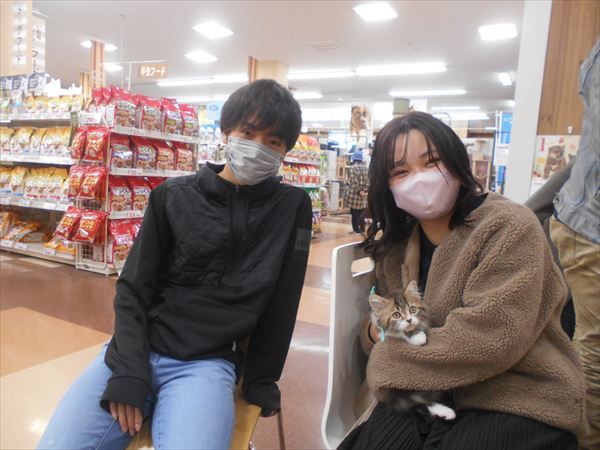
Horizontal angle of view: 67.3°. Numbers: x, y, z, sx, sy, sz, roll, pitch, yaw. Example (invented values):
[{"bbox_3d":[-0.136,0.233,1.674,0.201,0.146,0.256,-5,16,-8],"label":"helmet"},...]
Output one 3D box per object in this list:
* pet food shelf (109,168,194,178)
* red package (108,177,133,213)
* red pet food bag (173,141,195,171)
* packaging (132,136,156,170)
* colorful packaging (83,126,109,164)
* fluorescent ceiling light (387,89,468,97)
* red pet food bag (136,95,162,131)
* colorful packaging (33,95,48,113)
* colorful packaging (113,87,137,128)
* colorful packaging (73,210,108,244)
[{"bbox_3d":[-1.638,-0.551,4.754,0.400,0.060,1.200,7,7,28],"label":"pet food shelf"},{"bbox_3d":[-1.772,-0.308,4.401,0.115,0.330,0.240,6,7,27],"label":"red package"},{"bbox_3d":[-1.352,-0.769,5.133,0.115,0.310,0.235,6,7,27],"label":"red pet food bag"},{"bbox_3d":[-1.618,-0.735,4.694,0.100,0.345,0.205,-2,3,34],"label":"packaging"},{"bbox_3d":[-1.922,-0.757,4.235,0.220,0.330,0.085,6,-1,24],"label":"colorful packaging"},{"bbox_3d":[4.032,-4.190,14.253,2.360,0.100,0.220,6,8,28],"label":"fluorescent ceiling light"},{"bbox_3d":[-1.560,-1.141,4.640,0.115,0.340,0.250,6,7,27],"label":"red pet food bag"},{"bbox_3d":[-2.788,-1.300,4.842,0.165,0.200,0.065,4,-1,14],"label":"colorful packaging"},{"bbox_3d":[-1.687,-1.089,4.265,0.110,0.370,0.250,7,7,28],"label":"colorful packaging"},{"bbox_3d":[-1.942,0.021,4.201,0.260,0.310,0.110,7,-8,28],"label":"colorful packaging"}]

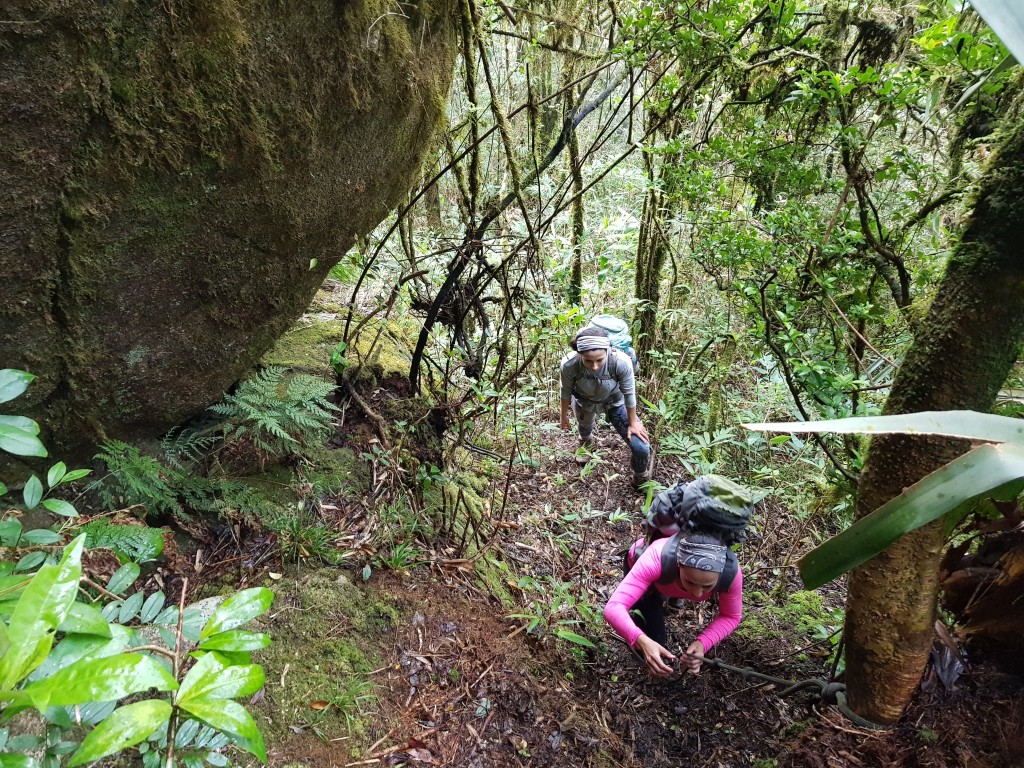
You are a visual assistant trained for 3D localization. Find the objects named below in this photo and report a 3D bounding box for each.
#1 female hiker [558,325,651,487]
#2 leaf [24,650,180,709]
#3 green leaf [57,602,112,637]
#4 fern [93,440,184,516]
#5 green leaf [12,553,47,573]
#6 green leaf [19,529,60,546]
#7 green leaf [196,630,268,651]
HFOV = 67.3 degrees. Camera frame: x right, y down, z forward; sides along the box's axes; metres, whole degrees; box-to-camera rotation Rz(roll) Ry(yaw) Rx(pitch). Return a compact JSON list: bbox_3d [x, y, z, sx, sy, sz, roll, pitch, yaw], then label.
[{"bbox_3d":[0.593,0.141,5.000,0.560,1.220,0.660,7,34,11],"label":"female hiker"},{"bbox_3d":[-0.451,0.328,0.850,0.155,0.025,0.056,0,33,0],"label":"leaf"},{"bbox_3d":[-0.572,0.312,1.020,0.085,0.015,0.040,11,35,17],"label":"green leaf"},{"bbox_3d":[-1.253,0.316,2.600,0.300,0.160,0.260,11,35,17],"label":"fern"},{"bbox_3d":[-0.909,0.336,1.450,0.058,0.010,0.028,-21,38,-29],"label":"green leaf"},{"bbox_3d":[-0.919,0.299,1.500,0.074,0.012,0.034,0,33,0],"label":"green leaf"},{"bbox_3d":[-0.370,0.344,1.030,0.092,0.014,0.032,-4,33,-7],"label":"green leaf"}]

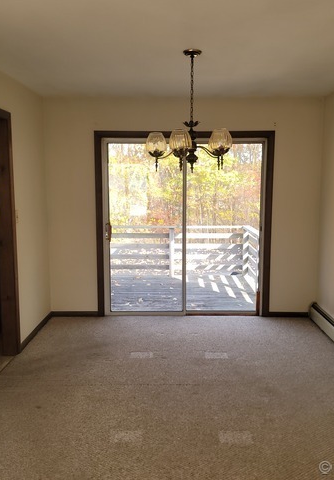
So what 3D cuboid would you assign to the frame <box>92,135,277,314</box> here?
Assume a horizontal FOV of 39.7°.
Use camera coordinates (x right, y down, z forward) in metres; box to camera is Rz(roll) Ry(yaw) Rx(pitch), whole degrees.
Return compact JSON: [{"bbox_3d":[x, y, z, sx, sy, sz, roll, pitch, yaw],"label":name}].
[{"bbox_3d":[0.189,-0.152,5.148,1.948,2.063,0.105,0,8,1],"label":"frame"}]

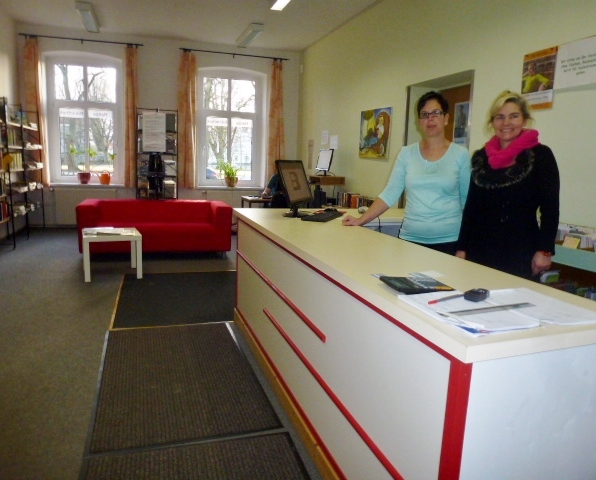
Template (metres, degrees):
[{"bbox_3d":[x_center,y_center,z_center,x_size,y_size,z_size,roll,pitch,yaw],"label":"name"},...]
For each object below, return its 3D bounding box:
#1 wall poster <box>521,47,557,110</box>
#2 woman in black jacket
[{"bbox_3d":[1.814,-1.196,3.345,0.010,0.425,0.300,-1,11,-19],"label":"wall poster"},{"bbox_3d":[1.043,0.096,2.281,0.470,1.650,0.320,7,11,23],"label":"woman in black jacket"}]

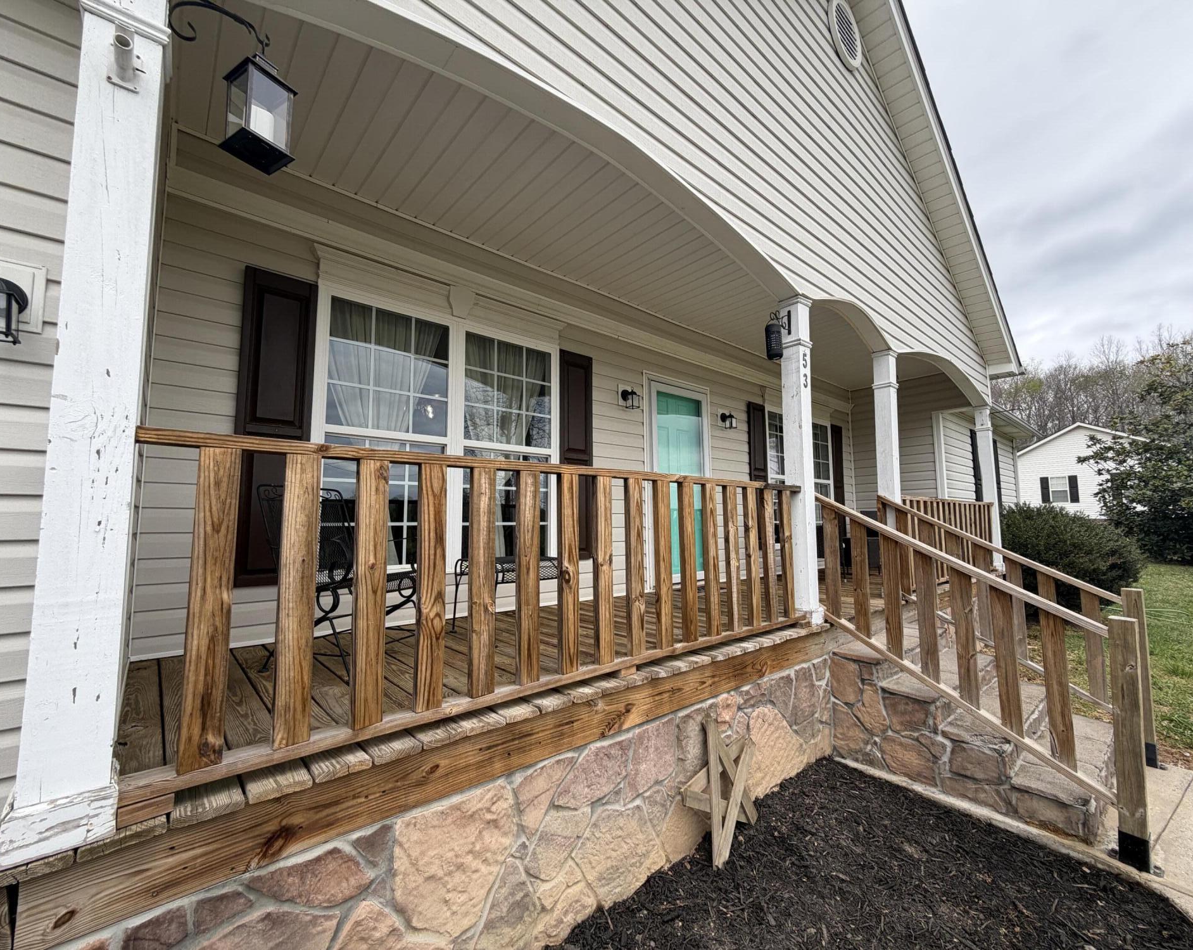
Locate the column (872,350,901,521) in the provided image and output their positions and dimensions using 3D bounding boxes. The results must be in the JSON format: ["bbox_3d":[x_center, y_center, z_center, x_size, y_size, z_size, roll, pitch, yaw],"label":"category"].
[{"bbox_3d":[2.509,-0.012,4.384,0.166,2.112,0.166,4,-7,-41],"label":"column"}]

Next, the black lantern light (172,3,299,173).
[{"bbox_3d":[-0.996,-1.091,1.415,0.294,0.378,0.159,4,-7,-41],"label":"black lantern light"}]

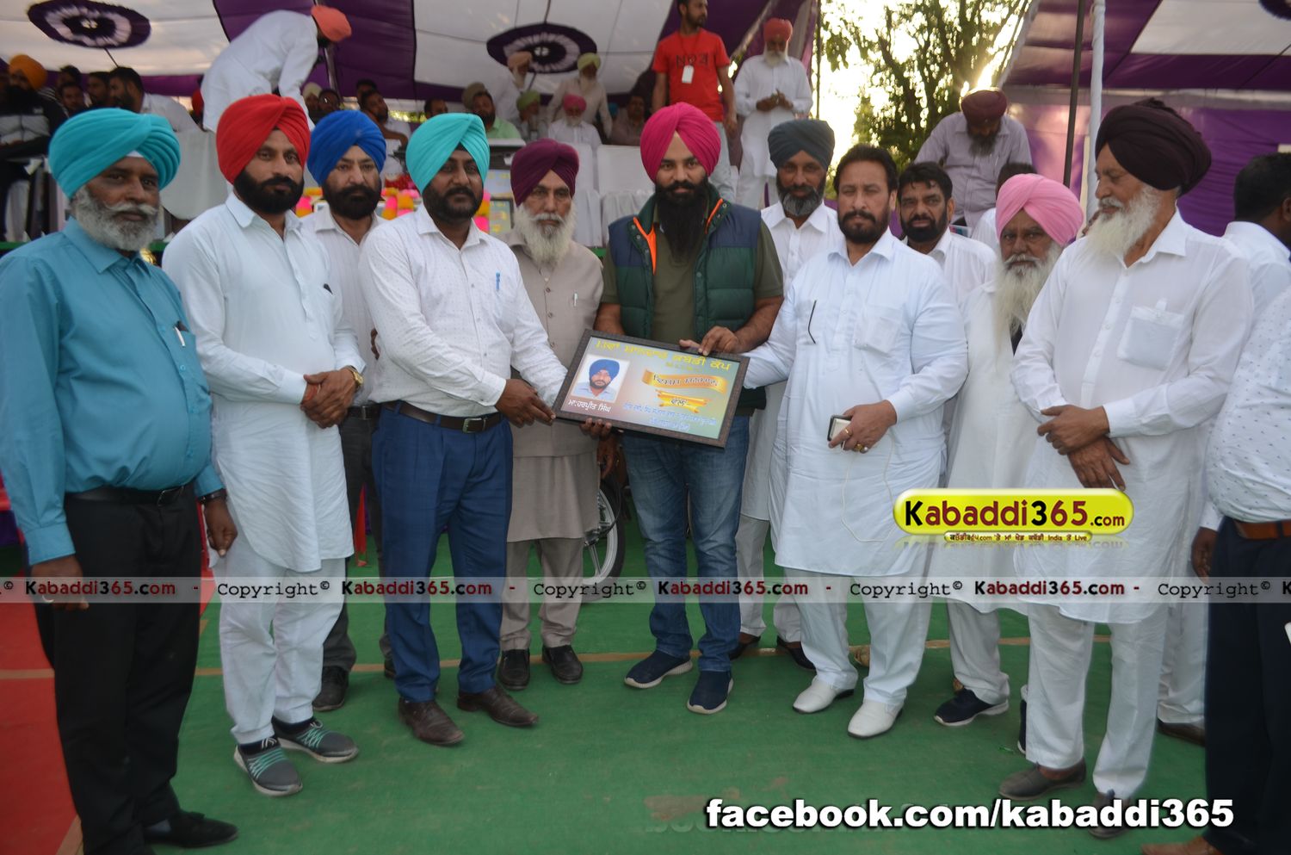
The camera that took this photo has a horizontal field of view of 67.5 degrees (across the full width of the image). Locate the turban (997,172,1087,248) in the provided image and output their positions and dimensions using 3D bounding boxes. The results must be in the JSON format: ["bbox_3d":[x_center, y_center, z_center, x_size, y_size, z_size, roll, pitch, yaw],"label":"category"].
[{"bbox_3d":[1.144,-0.629,2.800,0.240,0.200,0.260,9,14,37],"label":"turban"}]

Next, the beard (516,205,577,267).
[{"bbox_3d":[-0.317,-0.611,3.086,0.180,0.195,0.140,-2,9,-15],"label":"beard"}]

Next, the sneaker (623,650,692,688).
[{"bbox_3d":[0.054,0.800,3.325,0.280,0.100,0.100,-8,12,-43],"label":"sneaker"}]

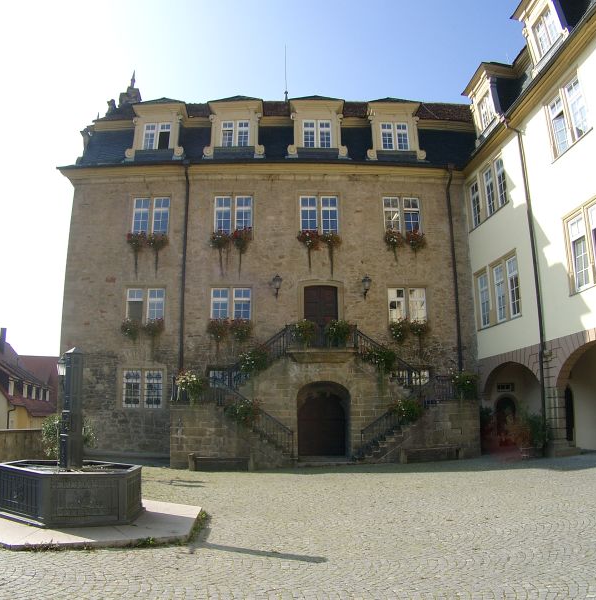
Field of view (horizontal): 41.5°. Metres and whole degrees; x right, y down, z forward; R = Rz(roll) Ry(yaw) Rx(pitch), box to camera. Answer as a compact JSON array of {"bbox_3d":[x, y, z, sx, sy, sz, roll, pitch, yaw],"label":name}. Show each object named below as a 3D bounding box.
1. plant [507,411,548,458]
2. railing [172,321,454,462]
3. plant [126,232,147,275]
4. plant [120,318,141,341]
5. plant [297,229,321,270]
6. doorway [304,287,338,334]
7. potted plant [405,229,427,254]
[{"bbox_3d":[7.557,4.392,25.873,1.400,1.620,1.300,0,-9,-2],"label":"plant"},{"bbox_3d":[0.814,3.502,29.747,11.200,5.100,2.800,0,-9,-2],"label":"railing"},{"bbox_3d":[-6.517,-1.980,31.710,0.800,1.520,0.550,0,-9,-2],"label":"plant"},{"bbox_3d":[-6.657,1.191,31.232,0.790,0.920,0.550,0,-9,-2],"label":"plant"},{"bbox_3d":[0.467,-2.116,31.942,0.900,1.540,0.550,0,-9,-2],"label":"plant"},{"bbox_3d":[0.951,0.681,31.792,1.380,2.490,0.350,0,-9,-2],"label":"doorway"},{"bbox_3d":[4.802,-2.392,32.115,0.900,1.090,0.550,0,-9,-2],"label":"potted plant"}]

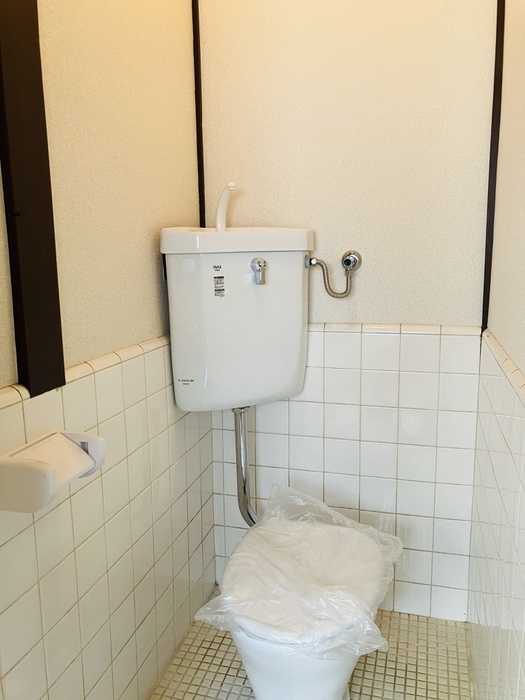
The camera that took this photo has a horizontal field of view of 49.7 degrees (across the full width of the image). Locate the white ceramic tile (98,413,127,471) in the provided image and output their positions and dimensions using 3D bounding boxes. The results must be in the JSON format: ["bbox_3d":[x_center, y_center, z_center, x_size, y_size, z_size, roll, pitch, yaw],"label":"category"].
[{"bbox_3d":[-0.319,0.192,1.195,0.008,0.105,0.105,2,10,15],"label":"white ceramic tile"}]

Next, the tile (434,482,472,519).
[{"bbox_3d":[0.548,0.436,1.625,0.101,0.105,0.009,2,10,16],"label":"tile"}]

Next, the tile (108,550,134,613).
[{"bbox_3d":[-0.319,0.516,1.265,0.009,0.106,0.106,2,10,15],"label":"tile"}]

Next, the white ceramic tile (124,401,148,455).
[{"bbox_3d":[-0.291,0.174,1.296,0.008,0.105,0.105,2,10,15],"label":"white ceramic tile"}]

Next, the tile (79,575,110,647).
[{"bbox_3d":[-0.344,0.527,1.149,0.008,0.105,0.105,2,10,15],"label":"tile"}]

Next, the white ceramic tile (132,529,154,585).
[{"bbox_3d":[-0.290,0.497,1.367,0.008,0.106,0.107,2,10,15],"label":"white ceramic tile"}]

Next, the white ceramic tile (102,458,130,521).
[{"bbox_3d":[-0.321,0.303,1.228,0.009,0.106,0.106,2,10,15],"label":"white ceramic tile"}]

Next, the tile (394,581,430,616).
[{"bbox_3d":[0.455,0.752,1.723,0.106,0.099,0.008,2,10,16],"label":"tile"}]

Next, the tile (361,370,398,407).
[{"bbox_3d":[0.341,0.110,1.639,0.106,0.106,0.008,2,10,16],"label":"tile"}]

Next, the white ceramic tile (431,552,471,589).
[{"bbox_3d":[0.551,0.647,1.662,0.101,0.105,0.009,2,10,16],"label":"white ceramic tile"}]

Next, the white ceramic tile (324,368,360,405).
[{"bbox_3d":[0.236,0.106,1.669,0.106,0.106,0.008,2,10,16],"label":"white ceramic tile"}]

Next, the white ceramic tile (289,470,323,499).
[{"bbox_3d":[0.138,0.426,1.759,0.106,0.106,0.009,2,10,15],"label":"white ceramic tile"}]

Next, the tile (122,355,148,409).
[{"bbox_3d":[-0.295,0.071,1.293,0.008,0.106,0.105,2,10,15],"label":"tile"}]

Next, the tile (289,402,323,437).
[{"bbox_3d":[0.132,0.208,1.700,0.105,0.105,0.008,2,10,15],"label":"tile"}]

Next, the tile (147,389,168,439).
[{"bbox_3d":[-0.265,0.160,1.413,0.008,0.106,0.105,2,10,15],"label":"tile"}]

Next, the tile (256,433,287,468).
[{"bbox_3d":[0.030,0.309,1.747,0.105,0.105,0.008,2,10,15],"label":"tile"}]

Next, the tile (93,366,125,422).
[{"bbox_3d":[-0.320,0.087,1.176,0.008,0.105,0.105,2,10,15],"label":"tile"}]

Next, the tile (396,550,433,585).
[{"bbox_3d":[0.455,0.651,1.711,0.106,0.106,0.009,2,10,15],"label":"tile"}]

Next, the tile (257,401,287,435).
[{"bbox_3d":[0.029,0.204,1.728,0.105,0.105,0.008,2,10,15],"label":"tile"}]

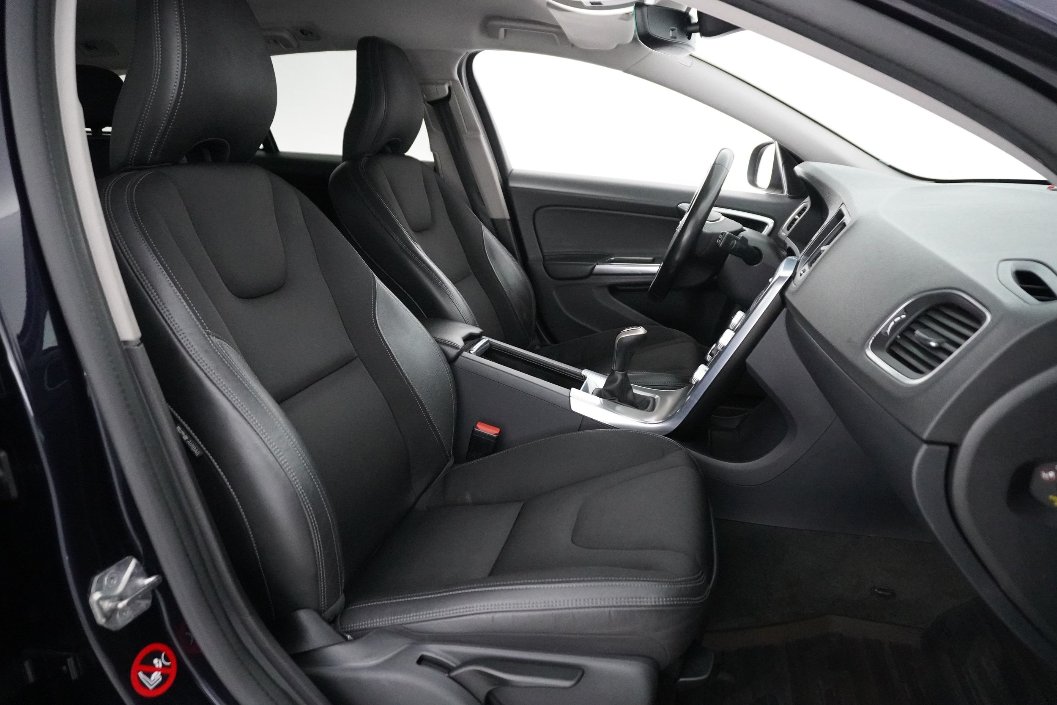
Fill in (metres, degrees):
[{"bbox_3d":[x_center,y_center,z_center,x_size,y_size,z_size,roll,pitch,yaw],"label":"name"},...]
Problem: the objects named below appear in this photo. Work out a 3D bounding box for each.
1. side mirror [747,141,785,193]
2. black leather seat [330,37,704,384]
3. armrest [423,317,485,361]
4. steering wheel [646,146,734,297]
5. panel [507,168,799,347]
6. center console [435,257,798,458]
[{"bbox_3d":[0.736,-0.545,2.070,0.150,0.150,0.230,1,16,2],"label":"side mirror"},{"bbox_3d":[-0.017,-0.267,1.748,0.920,0.980,0.550,4,17,14],"label":"black leather seat"},{"bbox_3d":[-0.235,-0.042,1.474,0.260,0.075,0.190,10,18,12],"label":"armrest"},{"bbox_3d":[0.386,-0.291,1.640,0.100,0.380,0.380,27,21,6],"label":"steering wheel"},{"bbox_3d":[0.384,-0.209,2.013,0.940,0.600,0.140,4,17,14],"label":"panel"},{"bbox_3d":[0.100,-0.004,1.396,0.780,0.440,0.250,4,17,14],"label":"center console"}]

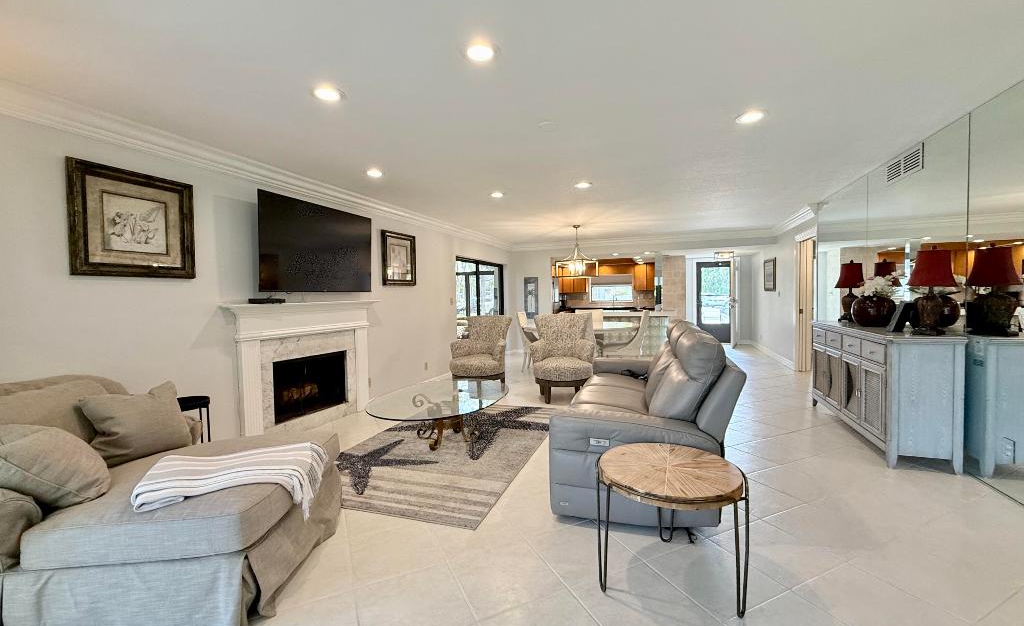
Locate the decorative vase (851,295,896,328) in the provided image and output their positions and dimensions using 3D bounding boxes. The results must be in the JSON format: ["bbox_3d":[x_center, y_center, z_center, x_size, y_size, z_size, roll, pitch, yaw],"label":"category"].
[{"bbox_3d":[3.159,-0.018,3.624,0.301,0.269,0.301,0,2,20],"label":"decorative vase"}]

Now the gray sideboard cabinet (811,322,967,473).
[{"bbox_3d":[3.136,0.592,3.635,0.400,0.925,1.740,0,2,20],"label":"gray sideboard cabinet"}]

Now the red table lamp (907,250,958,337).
[{"bbox_3d":[2.979,-0.164,2.939,0.250,0.626,0.250,0,2,20],"label":"red table lamp"}]

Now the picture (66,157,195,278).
[{"bbox_3d":[-2.473,-0.580,2.748,0.041,0.690,0.686,0,2,20],"label":"picture"}]

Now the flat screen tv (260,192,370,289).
[{"bbox_3d":[-1.862,-0.627,4.061,0.050,0.840,1.420,0,2,20],"label":"flat screen tv"}]

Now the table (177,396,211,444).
[{"bbox_3d":[-2.186,0.904,2.771,0.311,0.622,0.311,0,2,20],"label":"table"}]

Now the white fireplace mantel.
[{"bbox_3d":[-1.922,0.522,4.082,0.210,1.256,1.740,0,2,20],"label":"white fireplace mantel"}]

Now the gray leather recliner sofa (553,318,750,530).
[{"bbox_3d":[1.015,0.609,3.216,1.029,1.041,2.184,-1,2,18],"label":"gray leather recliner sofa"}]

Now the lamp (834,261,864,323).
[{"bbox_3d":[3.405,-0.217,4.152,0.250,0.615,0.260,0,2,20],"label":"lamp"}]

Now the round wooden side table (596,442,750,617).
[{"bbox_3d":[0.691,0.934,1.837,0.597,0.508,0.597,0,2,20],"label":"round wooden side table"}]

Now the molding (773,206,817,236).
[{"bbox_3d":[4.375,-1.444,6.498,0.100,0.150,2.000,0,2,20],"label":"molding"}]

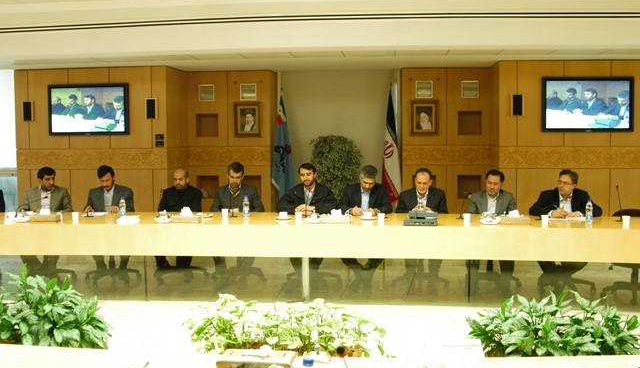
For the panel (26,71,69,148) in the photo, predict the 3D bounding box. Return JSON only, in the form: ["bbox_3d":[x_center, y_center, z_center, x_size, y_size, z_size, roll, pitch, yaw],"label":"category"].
[{"bbox_3d":[-3.992,-1.091,9.417,0.619,1.153,0.030,0,3,5],"label":"panel"}]

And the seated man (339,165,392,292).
[{"bbox_3d":[0.459,0.437,6.529,0.560,1.250,0.740,0,5,5],"label":"seated man"}]

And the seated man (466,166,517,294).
[{"bbox_3d":[1.719,0.457,6.376,0.540,1.220,0.720,0,5,5],"label":"seated man"}]

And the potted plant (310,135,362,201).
[{"bbox_3d":[0.248,0.091,9.600,0.780,1.640,0.760,0,3,7],"label":"potted plant"}]

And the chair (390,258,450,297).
[{"bbox_3d":[1.022,0.627,6.524,0.630,0.860,0.630,0,5,5],"label":"chair"}]

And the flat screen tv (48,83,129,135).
[{"bbox_3d":[-3.348,-1.075,9.321,1.211,0.735,0.100,0,3,5],"label":"flat screen tv"}]

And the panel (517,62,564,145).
[{"bbox_3d":[3.014,-1.087,8.745,0.619,1.154,0.030,0,3,5],"label":"panel"}]

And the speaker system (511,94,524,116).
[{"bbox_3d":[2.683,-1.065,8.717,0.171,0.289,0.150,0,3,5],"label":"speaker system"}]

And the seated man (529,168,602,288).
[{"bbox_3d":[2.464,0.450,6.420,0.720,1.250,0.750,1,3,15],"label":"seated man"}]

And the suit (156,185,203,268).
[{"bbox_3d":[-1.549,0.466,7.050,0.520,0.910,0.580,0,3,3],"label":"suit"}]

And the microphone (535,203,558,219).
[{"bbox_3d":[2.177,0.248,6.120,0.270,0.180,0.110,-2,4,-30],"label":"microphone"}]

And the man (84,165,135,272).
[{"bbox_3d":[-2.386,0.432,7.250,0.570,1.300,0.700,0,3,-1],"label":"man"}]

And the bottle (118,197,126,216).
[{"bbox_3d":[-2.106,0.238,6.830,0.068,0.205,0.068,0,3,0],"label":"bottle"}]

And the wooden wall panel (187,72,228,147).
[{"bbox_3d":[-1.763,-1.171,10.062,0.650,1.180,0.060,0,5,5],"label":"wooden wall panel"}]

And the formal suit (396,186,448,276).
[{"bbox_3d":[1.124,0.541,7.050,0.560,1.020,0.620,0,3,0],"label":"formal suit"}]

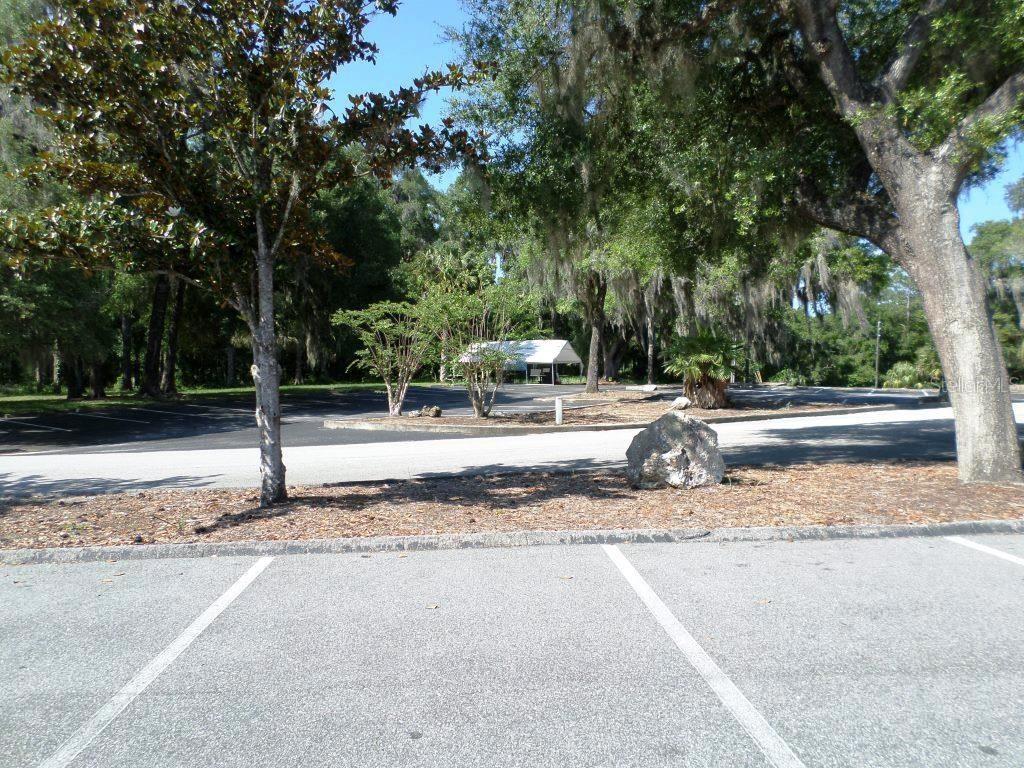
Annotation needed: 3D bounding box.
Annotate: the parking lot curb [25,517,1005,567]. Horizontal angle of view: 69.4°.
[{"bbox_3d":[0.213,1.294,6.136,8.420,0.130,0.180,-1,1,-5],"label":"parking lot curb"}]

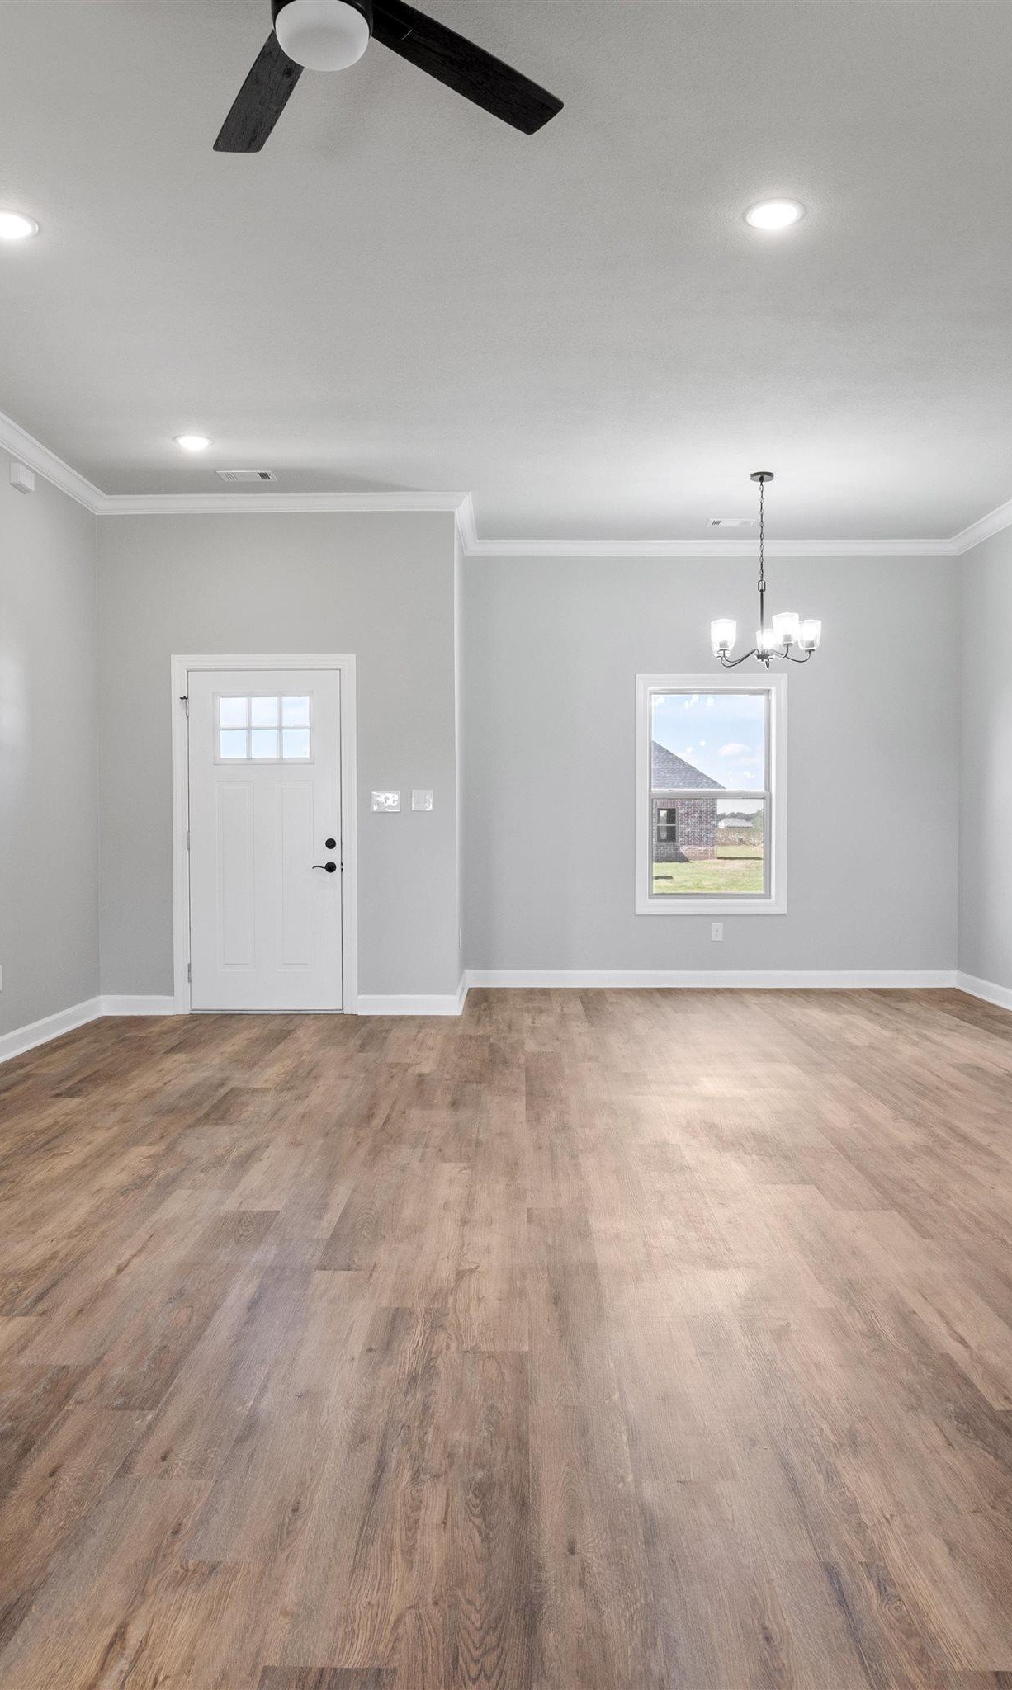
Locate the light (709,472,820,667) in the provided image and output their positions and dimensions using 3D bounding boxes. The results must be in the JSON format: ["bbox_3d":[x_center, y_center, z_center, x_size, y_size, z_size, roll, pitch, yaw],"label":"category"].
[{"bbox_3d":[1.430,-1.511,6.227,0.650,1.057,0.650,0,1,1],"label":"light"}]

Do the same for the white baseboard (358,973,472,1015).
[{"bbox_3d":[-0.568,0.931,7.219,0.620,0.120,1.117,0,1,1],"label":"white baseboard"}]

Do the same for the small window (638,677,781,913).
[{"bbox_3d":[1.416,-0.357,7.754,1.038,1.644,0.100,0,1,1],"label":"small window"}]

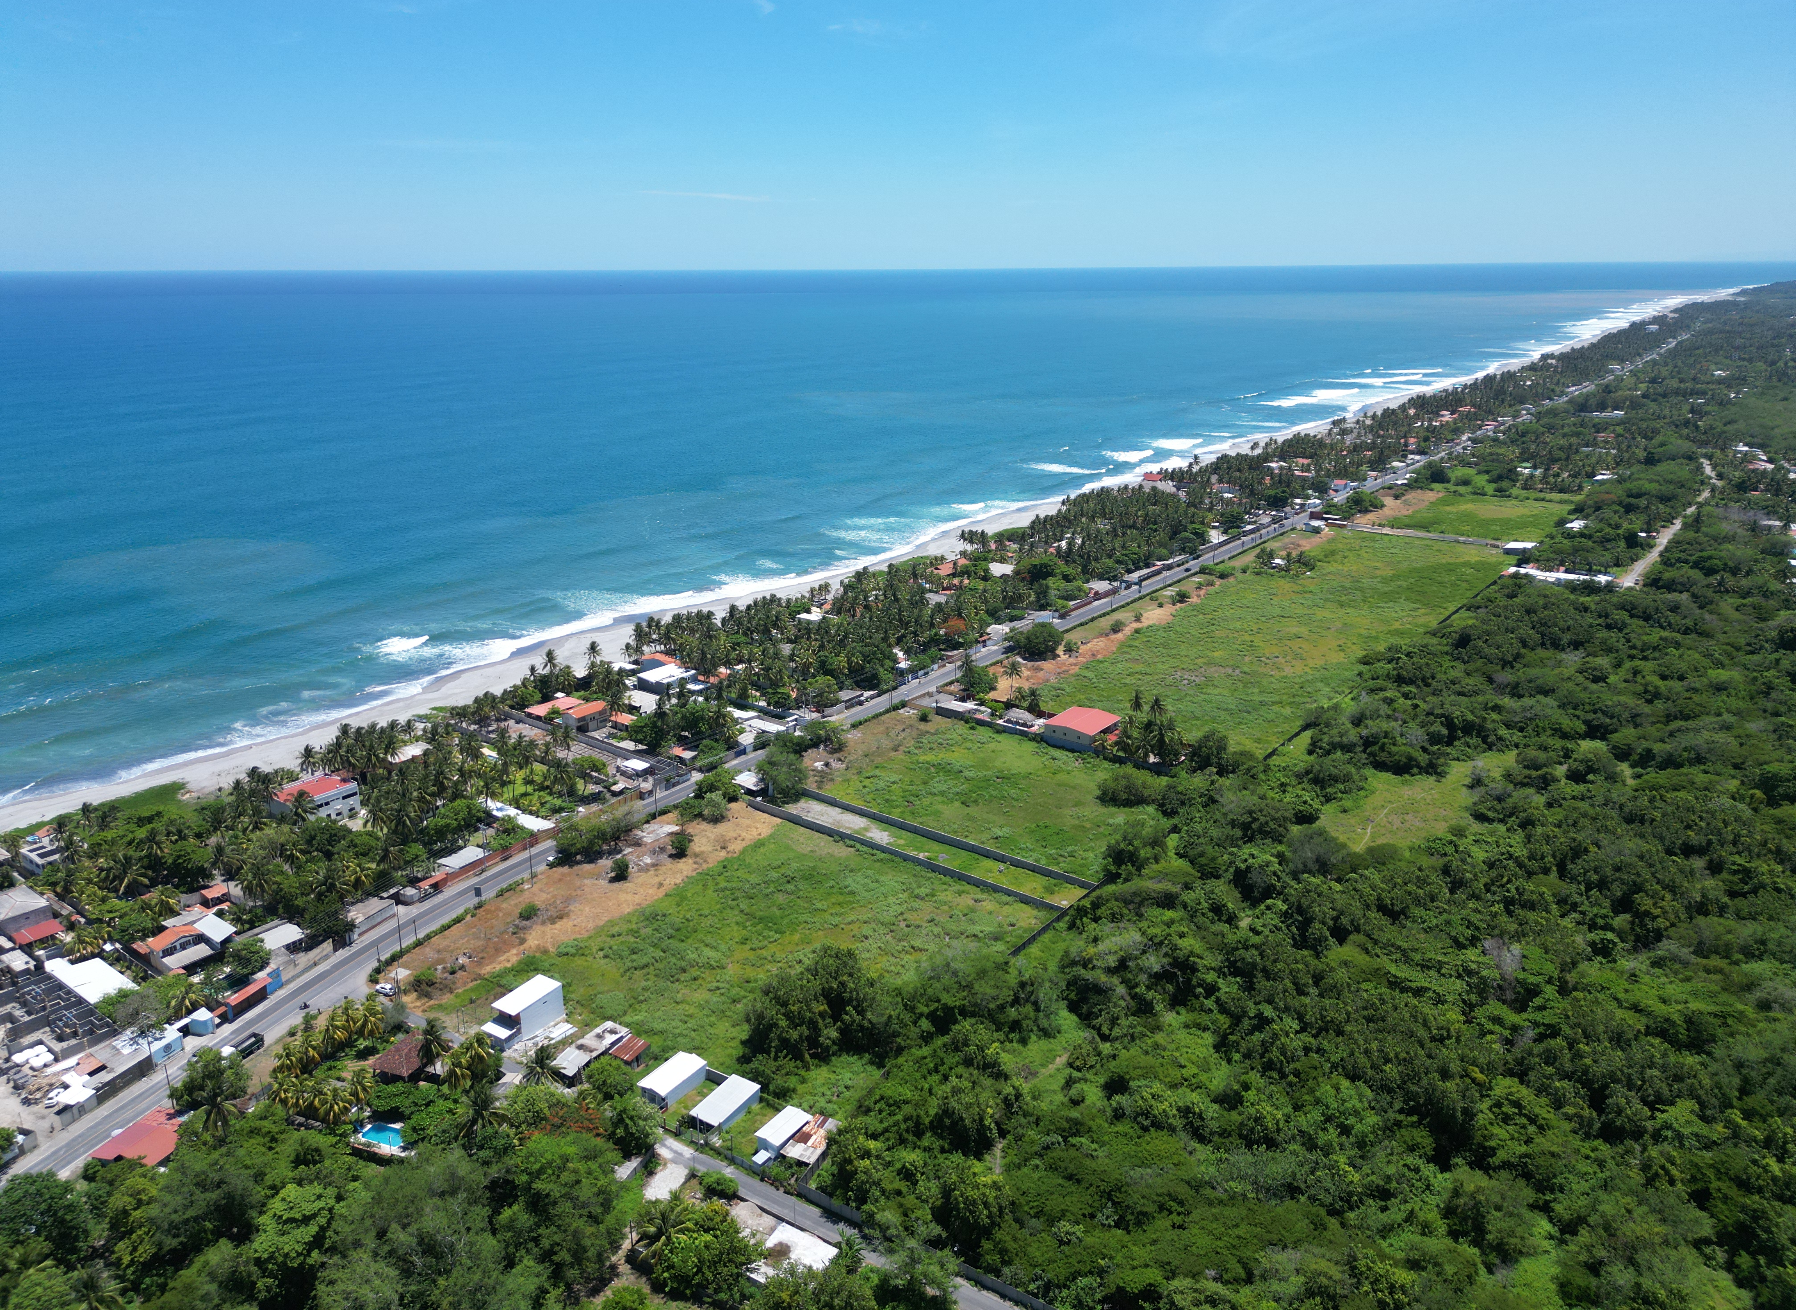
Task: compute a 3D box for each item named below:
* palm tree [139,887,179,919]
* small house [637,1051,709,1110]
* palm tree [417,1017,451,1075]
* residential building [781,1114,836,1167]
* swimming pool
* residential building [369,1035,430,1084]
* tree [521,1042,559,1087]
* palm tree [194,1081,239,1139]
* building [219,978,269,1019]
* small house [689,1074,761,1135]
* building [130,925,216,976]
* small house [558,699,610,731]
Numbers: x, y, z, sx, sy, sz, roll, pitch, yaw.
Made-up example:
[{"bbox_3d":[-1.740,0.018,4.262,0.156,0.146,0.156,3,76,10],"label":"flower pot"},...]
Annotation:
[{"bbox_3d":[-161.572,56.342,273.509,7.400,9.500,7.400,0,17,0],"label":"palm tree"},{"bbox_3d":[-36.941,69.977,204.986,5.830,3.500,10.680,11,21,31],"label":"small house"},{"bbox_3d":[-81.443,70.988,219.278,6.000,13.500,6.000,0,17,0],"label":"palm tree"},{"bbox_3d":[-12.860,74.831,190.255,4.800,2.900,10.300,10,20,28],"label":"residential building"},{"bbox_3d":[-80.034,75.586,195.302,7.100,1.200,4.000,7,19,22],"label":"swimming pool"},{"bbox_3d":[-85.640,70.050,219.520,8.080,4.830,12.020,7,19,22],"label":"residential building"},{"bbox_3d":[-62.591,73.544,219.566,7.000,8.300,7.000,0,17,0],"label":"tree"},{"bbox_3d":[-111.452,76.302,205.301,6.800,12.000,6.800,0,17,0],"label":"palm tree"},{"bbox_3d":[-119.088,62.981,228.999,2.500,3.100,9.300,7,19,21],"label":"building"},{"bbox_3d":[-29.529,77.809,213.571,5.842,3.500,11.863,10,20,30],"label":"small house"},{"bbox_3d":[-144.980,59.660,252.590,12.320,5.120,9.950,12,21,34],"label":"building"},{"bbox_3d":[-95.310,18.670,380.200,7.980,6.210,12.710,13,22,36],"label":"small house"}]

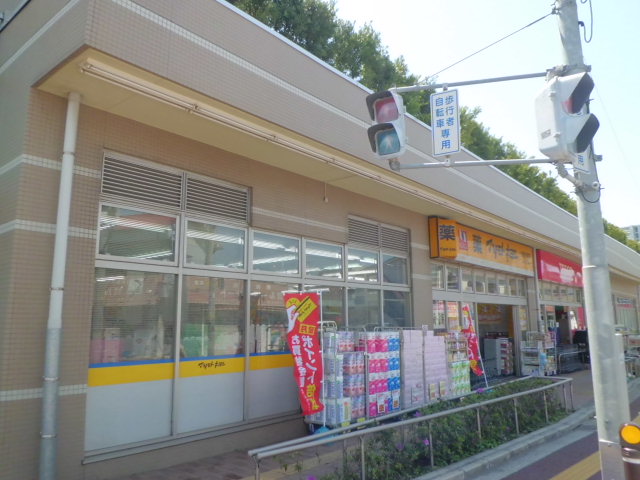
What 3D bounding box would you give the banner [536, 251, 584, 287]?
[{"bbox_3d":[9.941,1.315,19.524,0.320,1.030,6.300,-9,-13,40],"label":"banner"}]

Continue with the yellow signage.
[{"bbox_3d":[4.965,0.367,13.926,0.340,1.020,6.700,-9,-13,40],"label":"yellow signage"}]

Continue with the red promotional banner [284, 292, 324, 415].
[{"bbox_3d":[-0.242,1.707,7.350,0.600,1.750,0.140,-5,-11,25],"label":"red promotional banner"}]

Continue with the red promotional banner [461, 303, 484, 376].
[{"bbox_3d":[3.611,2.342,11.400,0.500,1.750,0.180,-6,-11,31],"label":"red promotional banner"}]

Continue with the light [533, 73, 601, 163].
[{"bbox_3d":[2.110,-1.028,4.120,0.400,0.700,0.360,-8,-12,37],"label":"light"}]

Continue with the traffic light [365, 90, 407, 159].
[{"bbox_3d":[0.681,-1.184,5.000,0.360,0.700,0.380,-7,-12,35],"label":"traffic light"}]

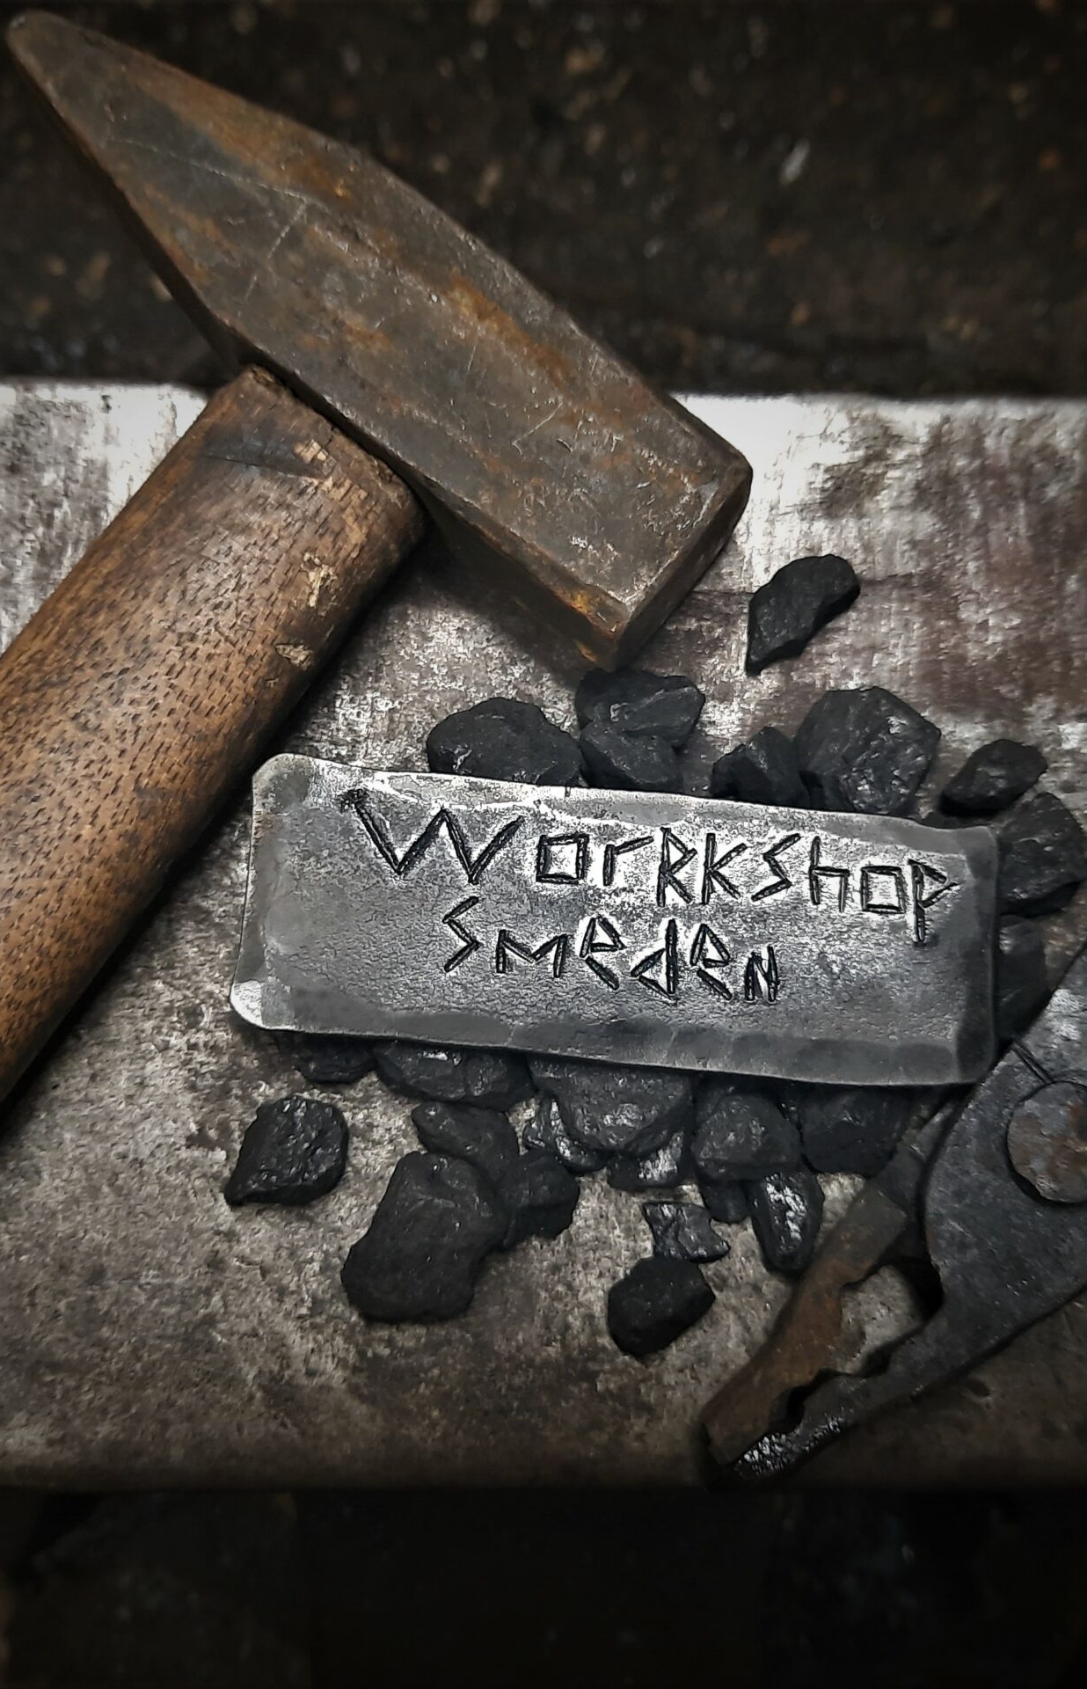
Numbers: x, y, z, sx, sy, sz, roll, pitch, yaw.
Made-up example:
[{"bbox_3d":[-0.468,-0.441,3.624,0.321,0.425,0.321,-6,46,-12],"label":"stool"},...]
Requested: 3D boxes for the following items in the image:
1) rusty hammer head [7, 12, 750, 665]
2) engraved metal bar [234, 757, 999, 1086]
[{"bbox_3d":[-0.028,-0.083,0.260,0.134,0.035,0.036,38,82,4],"label":"rusty hammer head"},{"bbox_3d":[0.011,0.012,0.248,0.116,0.005,0.041,5,80,-1],"label":"engraved metal bar"}]

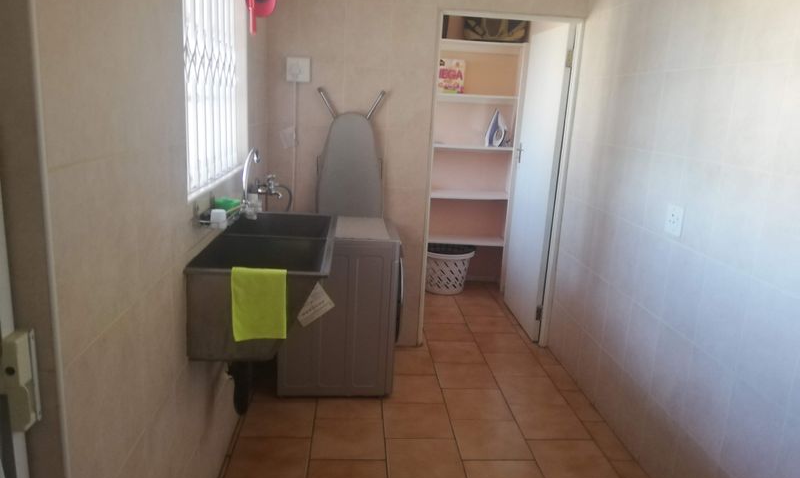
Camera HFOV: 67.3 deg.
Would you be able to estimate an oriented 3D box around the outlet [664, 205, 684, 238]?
[{"bbox_3d":[1.127,-0.077,2.481,0.016,0.120,0.116,2,13,-5],"label":"outlet"}]

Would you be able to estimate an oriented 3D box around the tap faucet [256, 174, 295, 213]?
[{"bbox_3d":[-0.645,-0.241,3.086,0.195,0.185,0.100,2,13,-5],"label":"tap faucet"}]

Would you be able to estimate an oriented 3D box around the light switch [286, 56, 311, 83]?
[{"bbox_3d":[-0.576,-0.964,3.428,0.134,0.134,0.045,2,13,-5],"label":"light switch"}]

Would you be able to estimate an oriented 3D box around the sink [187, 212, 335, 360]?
[{"bbox_3d":[-0.479,0.133,2.342,0.438,0.295,0.982,2,13,-5],"label":"sink"}]

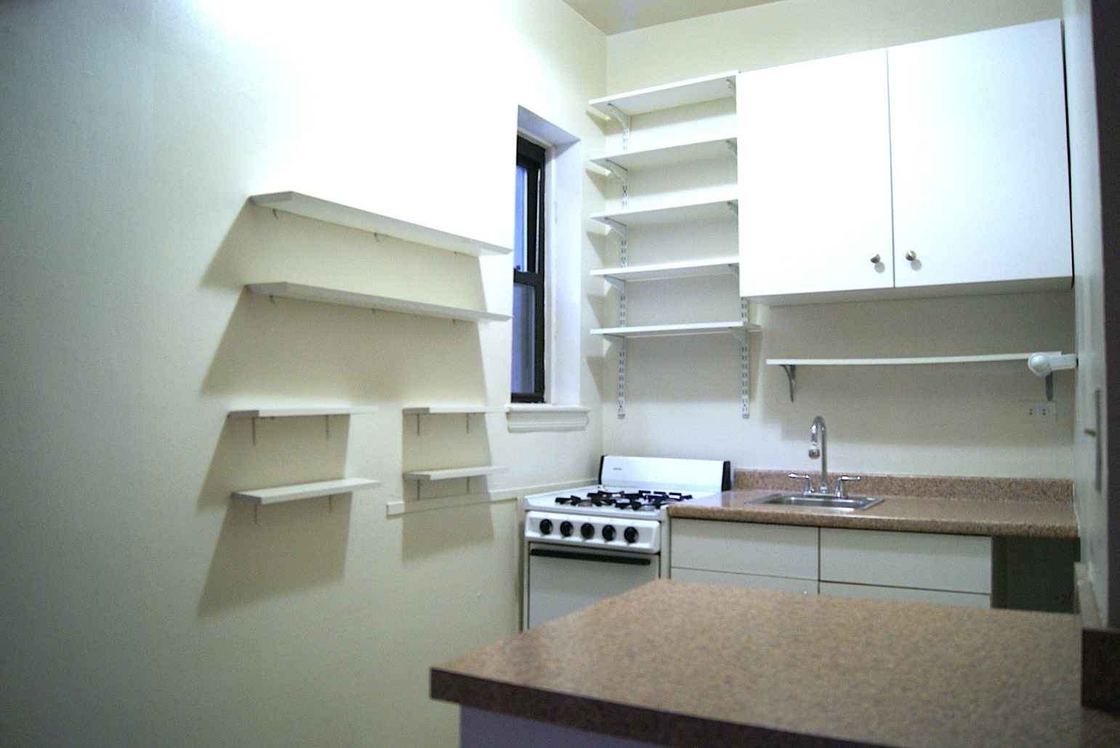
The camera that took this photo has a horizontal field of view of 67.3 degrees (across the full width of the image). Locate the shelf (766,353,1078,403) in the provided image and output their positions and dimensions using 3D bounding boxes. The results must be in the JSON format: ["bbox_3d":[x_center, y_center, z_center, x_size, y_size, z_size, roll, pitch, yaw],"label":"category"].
[{"bbox_3d":[1.147,0.019,2.765,0.922,0.147,0.190,-1,-3,31],"label":"shelf"}]

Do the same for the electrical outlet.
[{"bbox_3d":[1.613,0.127,2.829,0.110,0.069,0.011,-1,-3,25],"label":"electrical outlet"}]

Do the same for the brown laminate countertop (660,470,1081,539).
[{"bbox_3d":[1.003,0.405,2.752,1.125,0.117,0.640,-1,-3,27],"label":"brown laminate countertop"}]

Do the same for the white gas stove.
[{"bbox_3d":[0.259,0.837,3.043,0.525,1.035,0.645,-1,-3,27],"label":"white gas stove"}]

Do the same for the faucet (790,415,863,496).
[{"bbox_3d":[0.902,0.288,2.930,0.250,0.275,0.205,-1,-3,28],"label":"faucet"}]

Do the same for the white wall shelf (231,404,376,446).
[{"bbox_3d":[-0.606,0.127,2.020,0.103,0.079,0.373,-1,-3,31],"label":"white wall shelf"}]

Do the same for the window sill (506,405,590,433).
[{"bbox_3d":[-0.066,0.163,3.074,0.080,0.090,0.550,-2,-3,32],"label":"window sill"}]

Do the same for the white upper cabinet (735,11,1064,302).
[{"bbox_3d":[1.099,-0.632,2.744,0.984,0.762,0.329,-1,-3,31],"label":"white upper cabinet"}]

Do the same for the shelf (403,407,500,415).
[{"bbox_3d":[-0.316,0.116,2.622,0.100,0.020,0.390,-2,-3,32],"label":"shelf"}]

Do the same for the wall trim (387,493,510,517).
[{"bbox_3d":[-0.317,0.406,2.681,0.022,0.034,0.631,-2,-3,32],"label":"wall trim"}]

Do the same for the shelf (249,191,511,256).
[{"bbox_3d":[-0.455,-0.414,2.397,0.140,0.021,0.878,-2,-3,32],"label":"shelf"}]

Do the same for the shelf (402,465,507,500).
[{"bbox_3d":[-0.306,0.331,2.523,0.102,0.084,0.378,-1,-3,31],"label":"shelf"}]

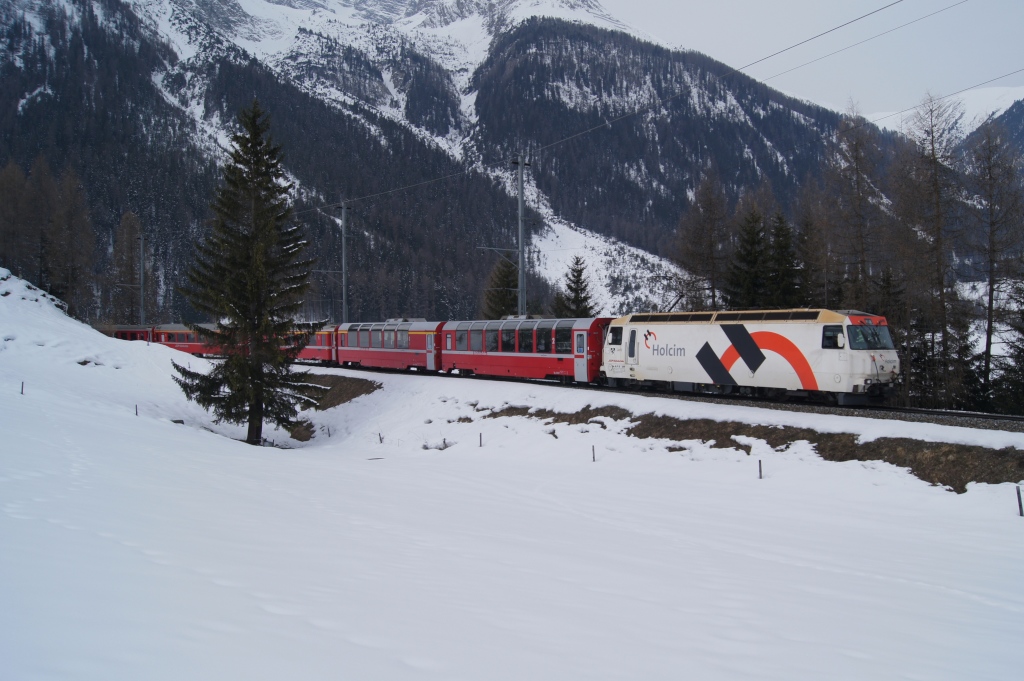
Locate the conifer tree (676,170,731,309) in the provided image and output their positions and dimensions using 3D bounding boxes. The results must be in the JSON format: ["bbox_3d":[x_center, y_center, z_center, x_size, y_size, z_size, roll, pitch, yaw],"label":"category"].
[{"bbox_3d":[17.700,-6.400,70.000,5.700,18.800,5.700,0,0,0],"label":"conifer tree"}]

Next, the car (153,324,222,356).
[{"bbox_3d":[-33.400,0.050,84.400,15.600,3.650,2.650,0,1,29],"label":"car"}]

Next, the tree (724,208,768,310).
[{"bbox_3d":[20.500,-4.200,65.000,4.900,14.000,4.900,0,0,0],"label":"tree"}]

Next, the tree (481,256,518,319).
[{"bbox_3d":[-0.500,-3.200,80.000,5.200,11.900,5.200,0,0,0],"label":"tree"}]

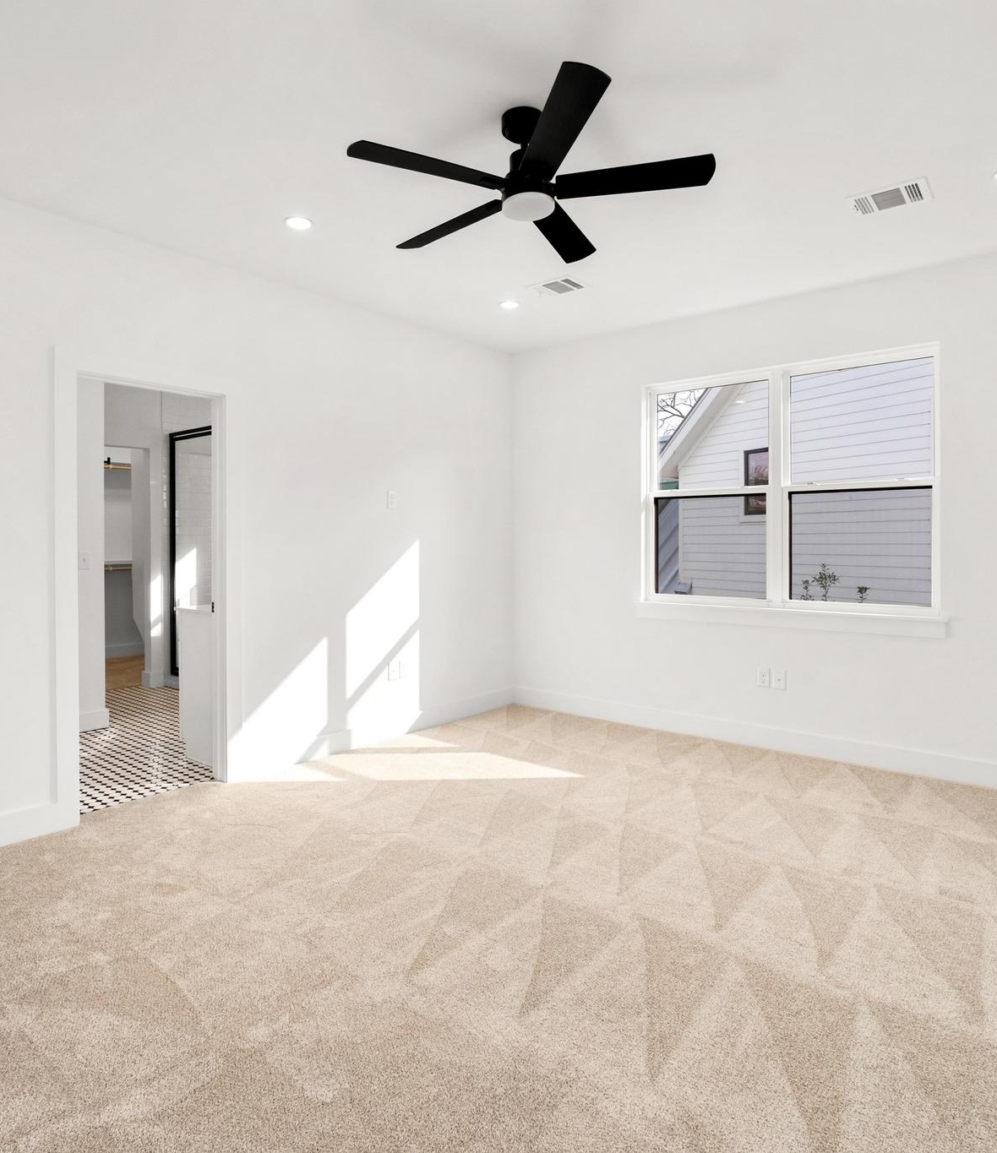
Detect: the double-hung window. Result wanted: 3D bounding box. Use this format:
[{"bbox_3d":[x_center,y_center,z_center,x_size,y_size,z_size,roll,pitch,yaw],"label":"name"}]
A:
[{"bbox_3d":[1.687,-0.491,4.448,1.840,1.600,0.080,2,3,40],"label":"double-hung window"}]

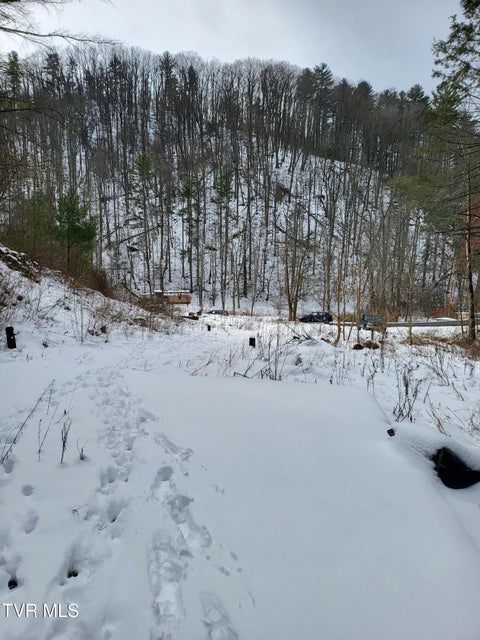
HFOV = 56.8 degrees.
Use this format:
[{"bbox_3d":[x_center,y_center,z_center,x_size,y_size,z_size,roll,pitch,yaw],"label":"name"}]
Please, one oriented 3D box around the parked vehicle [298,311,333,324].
[{"bbox_3d":[10.592,-0.265,62.000,4.400,1.600,1.800,0,1,23],"label":"parked vehicle"}]

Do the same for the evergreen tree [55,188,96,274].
[{"bbox_3d":[-14.088,-7.579,38.000,3.400,7.100,3.400,0,1,0],"label":"evergreen tree"}]

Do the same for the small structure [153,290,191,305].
[{"bbox_3d":[-10.807,-3.550,70.000,5.600,2.150,3.500,0,1,-9],"label":"small structure"}]

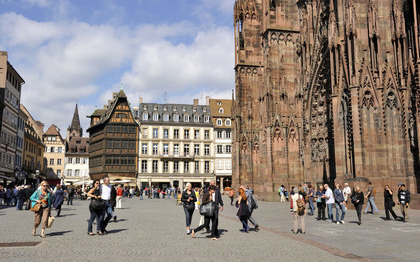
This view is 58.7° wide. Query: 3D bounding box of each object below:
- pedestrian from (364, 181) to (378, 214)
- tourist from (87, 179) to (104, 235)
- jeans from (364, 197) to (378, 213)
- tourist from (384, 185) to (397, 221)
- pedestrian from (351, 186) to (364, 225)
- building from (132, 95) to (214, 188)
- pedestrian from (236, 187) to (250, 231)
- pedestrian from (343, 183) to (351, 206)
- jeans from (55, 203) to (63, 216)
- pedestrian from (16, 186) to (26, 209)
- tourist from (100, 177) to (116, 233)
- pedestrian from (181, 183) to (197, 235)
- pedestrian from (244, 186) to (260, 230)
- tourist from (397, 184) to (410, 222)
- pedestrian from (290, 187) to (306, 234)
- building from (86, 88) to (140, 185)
[{"bbox_3d":[9.468,3.979,22.024,0.720,1.841,0.520,-3,-9,21],"label":"pedestrian"},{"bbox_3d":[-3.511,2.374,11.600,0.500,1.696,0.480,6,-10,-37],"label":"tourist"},{"bbox_3d":[9.577,4.449,22.210,0.680,0.969,0.450,-3,-9,21],"label":"jeans"},{"bbox_3d":[8.582,3.414,17.700,0.500,1.640,0.540,-6,-11,36],"label":"tourist"},{"bbox_3d":[6.233,3.164,15.863,0.560,1.593,0.450,-1,-9,6],"label":"pedestrian"},{"bbox_3d":[-7.926,4.430,85.273,16.410,20.044,11.000,2,-9,-11],"label":"building"},{"bbox_3d":[1.201,2.848,13.583,0.520,1.530,0.500,-5,-10,30],"label":"pedestrian"},{"bbox_3d":[9.146,4.448,25.152,0.450,1.858,0.550,7,-11,-40],"label":"pedestrian"},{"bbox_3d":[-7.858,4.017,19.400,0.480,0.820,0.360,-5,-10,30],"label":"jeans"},{"bbox_3d":[-12.637,4.463,25.000,0.520,1.636,0.420,-6,-10,37],"label":"pedestrian"},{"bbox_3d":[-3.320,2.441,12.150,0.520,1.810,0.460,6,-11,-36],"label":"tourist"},{"bbox_3d":[-0.673,2.502,12.000,0.520,1.646,0.450,0,-8,-5],"label":"pedestrian"},{"bbox_3d":[1.465,2.803,13.500,0.640,1.680,0.500,-6,-11,36],"label":"pedestrian"},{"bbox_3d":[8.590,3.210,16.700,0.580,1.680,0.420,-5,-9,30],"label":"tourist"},{"bbox_3d":[3.058,2.758,12.900,0.530,1.620,0.420,2,-9,-11],"label":"pedestrian"},{"bbox_3d":[-21.892,2.819,84.215,10.500,22.500,12.500,2,-9,-15],"label":"building"}]

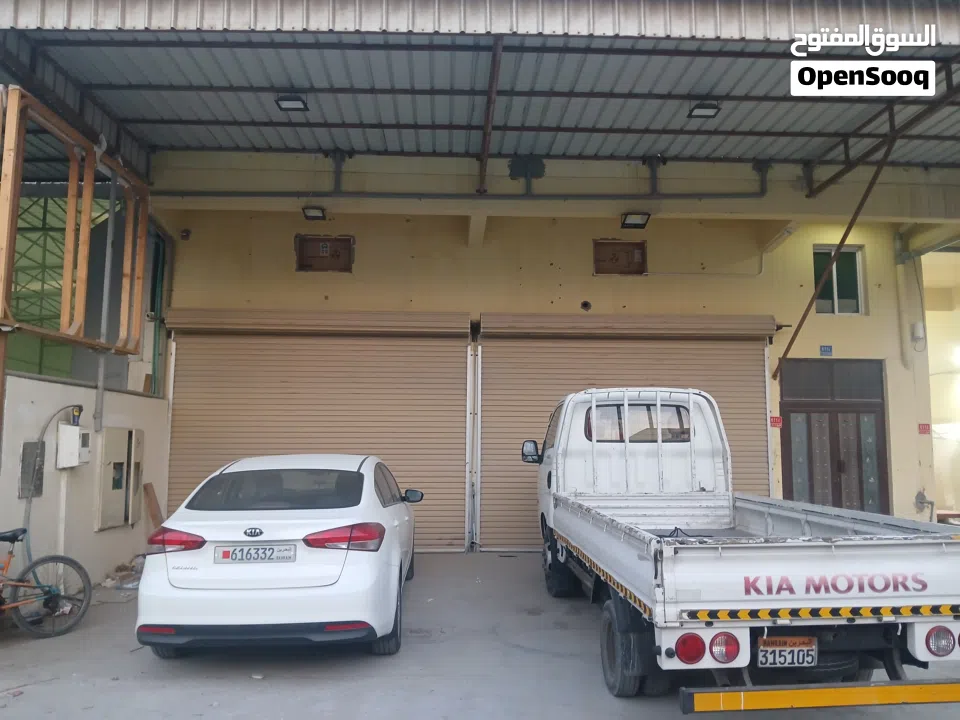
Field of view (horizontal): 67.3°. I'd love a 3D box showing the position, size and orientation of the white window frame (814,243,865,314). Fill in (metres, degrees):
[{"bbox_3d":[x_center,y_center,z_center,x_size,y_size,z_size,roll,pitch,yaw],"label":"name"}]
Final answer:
[{"bbox_3d":[5.343,-1.181,10.729,0.711,1.029,0.100,0,-6,-2],"label":"white window frame"}]

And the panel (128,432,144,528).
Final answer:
[{"bbox_3d":[-4.203,1.423,8.771,0.080,1.130,0.500,1,-6,-8],"label":"panel"}]

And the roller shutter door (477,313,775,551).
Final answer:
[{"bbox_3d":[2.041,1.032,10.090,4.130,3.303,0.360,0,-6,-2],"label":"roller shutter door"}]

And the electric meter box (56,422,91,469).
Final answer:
[{"bbox_3d":[-4.129,0.869,7.365,0.210,0.463,0.260,0,-6,-2],"label":"electric meter box"}]

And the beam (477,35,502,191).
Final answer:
[{"bbox_3d":[0.085,-2.372,7.507,0.070,0.090,3.204,1,-9,-2],"label":"beam"}]

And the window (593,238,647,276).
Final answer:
[{"bbox_3d":[2.051,-1.497,10.598,0.782,0.545,0.120,0,-6,-2],"label":"window"}]

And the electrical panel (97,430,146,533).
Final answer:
[{"bbox_3d":[-4.221,1.397,8.532,0.100,1.130,0.970,0,-6,-2],"label":"electrical panel"}]

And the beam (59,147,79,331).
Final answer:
[{"bbox_3d":[-4.218,-1.228,7.410,0.090,1.903,0.060,0,-6,-2],"label":"beam"}]

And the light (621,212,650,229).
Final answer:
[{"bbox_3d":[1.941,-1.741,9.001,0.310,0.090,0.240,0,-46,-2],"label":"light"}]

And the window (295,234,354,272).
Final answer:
[{"bbox_3d":[-2.248,-1.538,10.479,0.860,0.538,0.120,0,-6,-2],"label":"window"}]

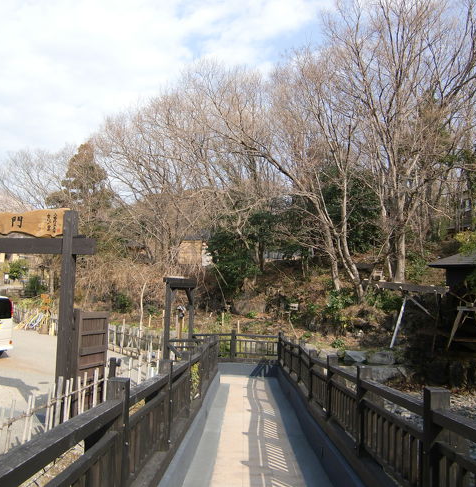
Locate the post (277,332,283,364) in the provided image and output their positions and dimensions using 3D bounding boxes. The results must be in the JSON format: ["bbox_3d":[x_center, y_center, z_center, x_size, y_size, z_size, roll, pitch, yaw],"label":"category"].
[{"bbox_3d":[1.060,2.557,13.021,0.130,0.760,0.130,1,-5,1],"label":"post"}]

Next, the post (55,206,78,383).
[{"bbox_3d":[-2.743,1.120,8.425,0.175,3.330,0.175,0,-6,14],"label":"post"}]

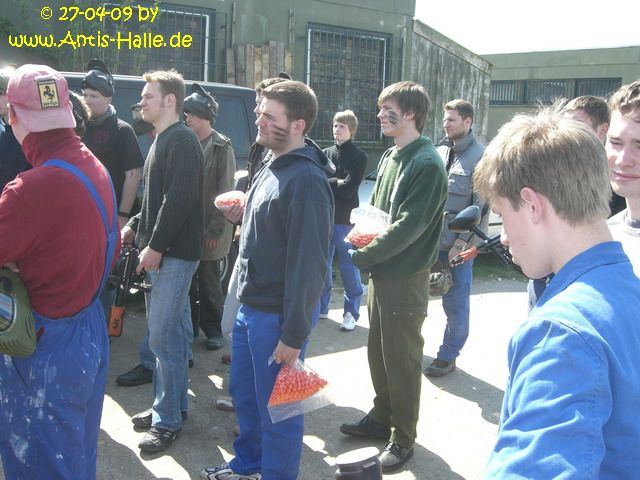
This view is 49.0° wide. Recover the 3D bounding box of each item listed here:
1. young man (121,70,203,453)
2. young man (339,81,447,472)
[{"bbox_3d":[-0.752,0.108,3.373,0.430,1.790,0.500,-2,10,-25],"label":"young man"},{"bbox_3d":[0.376,0.167,3.337,0.500,1.790,0.520,-2,10,-22],"label":"young man"}]

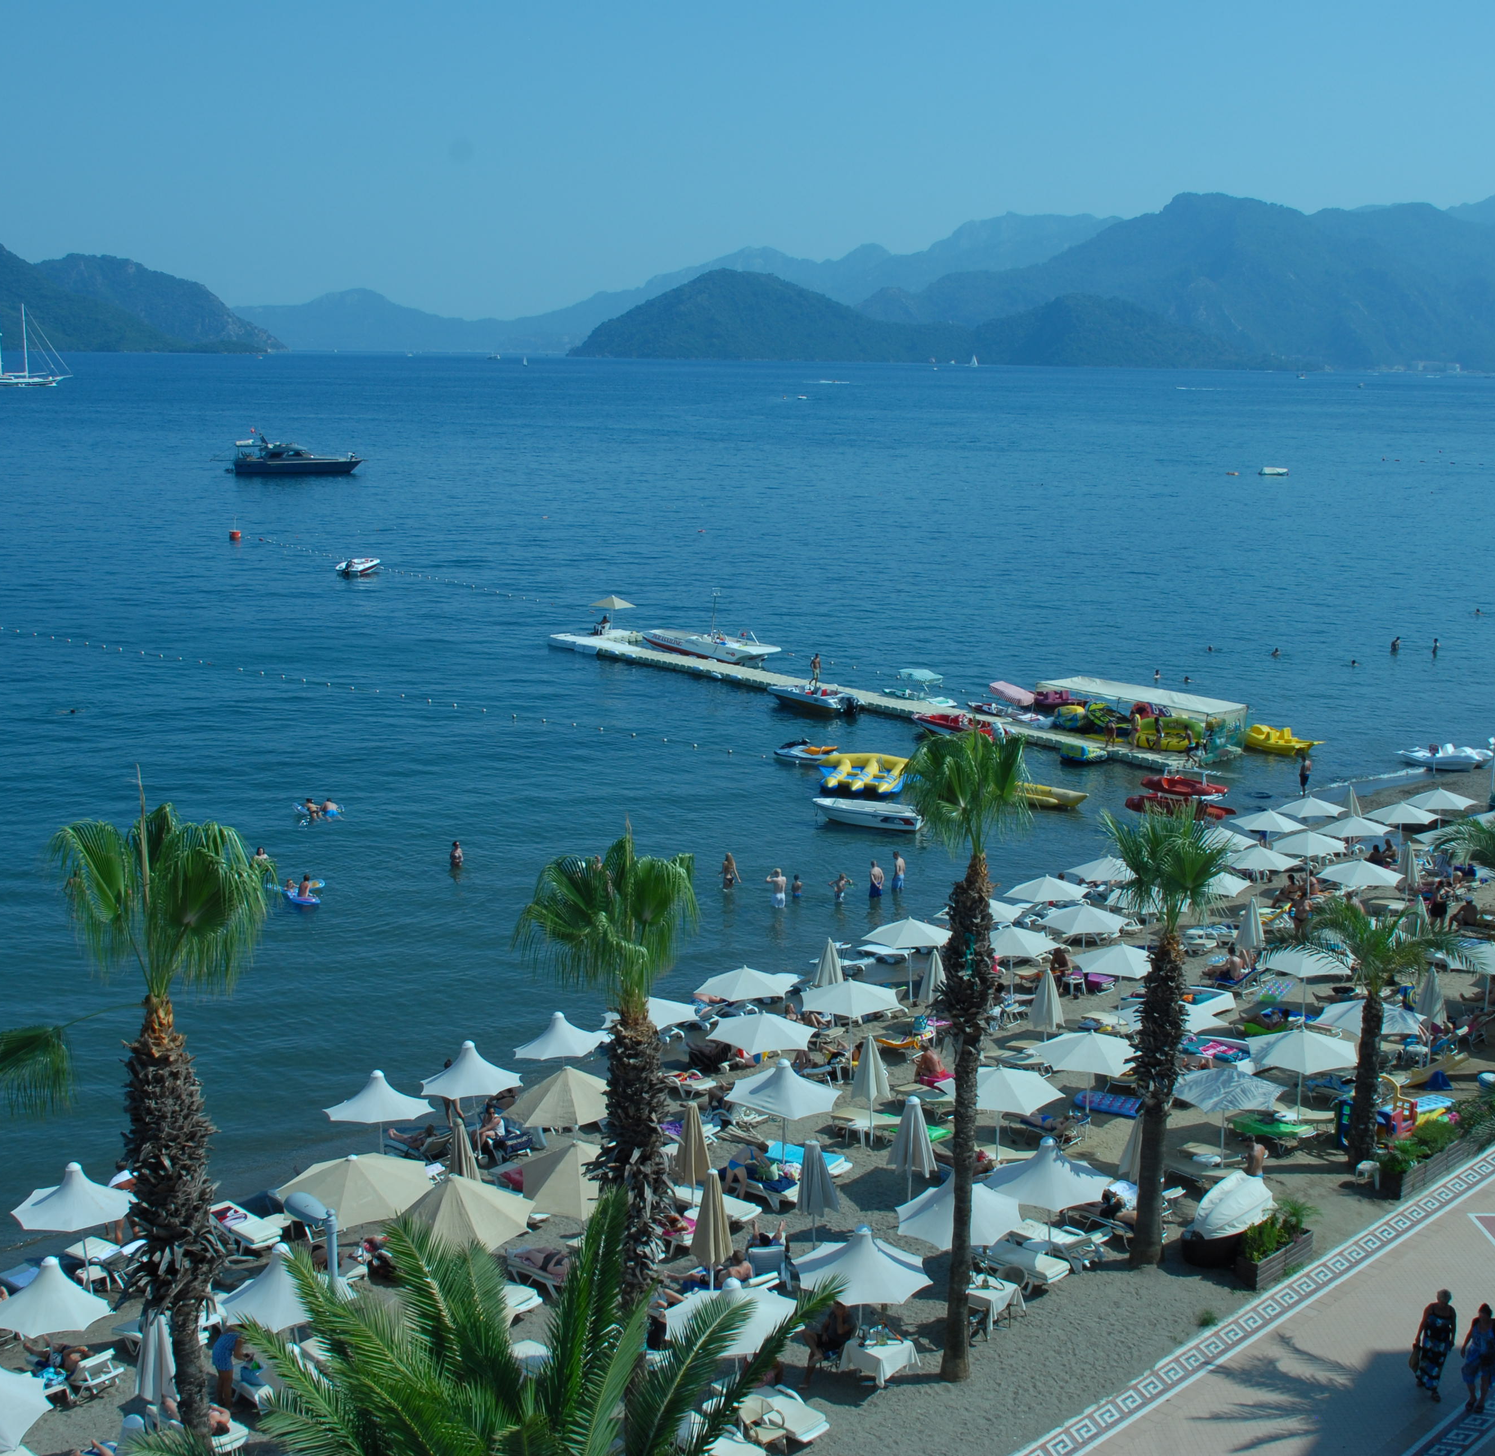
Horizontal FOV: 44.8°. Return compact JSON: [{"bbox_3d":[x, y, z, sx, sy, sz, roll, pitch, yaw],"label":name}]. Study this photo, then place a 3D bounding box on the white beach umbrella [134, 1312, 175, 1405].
[{"bbox_3d":[-8.501,9.544,26.234,0.750,2.450,0.750,-3,12,-19],"label":"white beach umbrella"}]

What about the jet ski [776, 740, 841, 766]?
[{"bbox_3d":[2.485,1.020,74.639,2.900,1.050,1.150,4,12,15],"label":"jet ski"}]

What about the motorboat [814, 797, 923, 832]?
[{"bbox_3d":[4.098,3.019,61.918,3.800,0.850,1.500,4,12,15],"label":"motorboat"}]

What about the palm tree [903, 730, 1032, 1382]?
[{"bbox_3d":[3.164,4.931,26.549,1.950,10.000,1.950,1,12,0],"label":"palm tree"}]

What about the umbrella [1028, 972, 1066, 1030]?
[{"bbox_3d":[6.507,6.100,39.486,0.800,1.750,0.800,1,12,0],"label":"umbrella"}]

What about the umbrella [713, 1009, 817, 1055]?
[{"bbox_3d":[0.330,7.331,39.533,2.400,2.350,2.400,1,12,1],"label":"umbrella"}]

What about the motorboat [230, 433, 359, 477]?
[{"bbox_3d":[-59.677,-36.470,240.774,16.300,5.500,4.400,-1,12,-10],"label":"motorboat"}]

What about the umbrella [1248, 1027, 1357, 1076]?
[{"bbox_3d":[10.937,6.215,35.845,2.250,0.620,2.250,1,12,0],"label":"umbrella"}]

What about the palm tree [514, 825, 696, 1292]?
[{"bbox_3d":[-1.721,6.006,22.859,2.300,9.800,2.300,0,12,-4],"label":"palm tree"}]

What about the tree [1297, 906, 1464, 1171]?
[{"bbox_3d":[11.809,5.744,33.855,3.150,5.100,3.150,1,12,0],"label":"tree"}]

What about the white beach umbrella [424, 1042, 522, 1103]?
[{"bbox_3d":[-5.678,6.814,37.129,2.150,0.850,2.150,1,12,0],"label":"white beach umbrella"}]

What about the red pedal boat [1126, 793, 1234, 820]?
[{"bbox_3d":[16.096,2.991,67.274,3.700,0.750,1.600,7,13,26],"label":"red pedal boat"}]

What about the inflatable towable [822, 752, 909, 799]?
[{"bbox_3d":[4.629,1.924,72.677,4.150,1.000,3.000,5,12,20],"label":"inflatable towable"}]

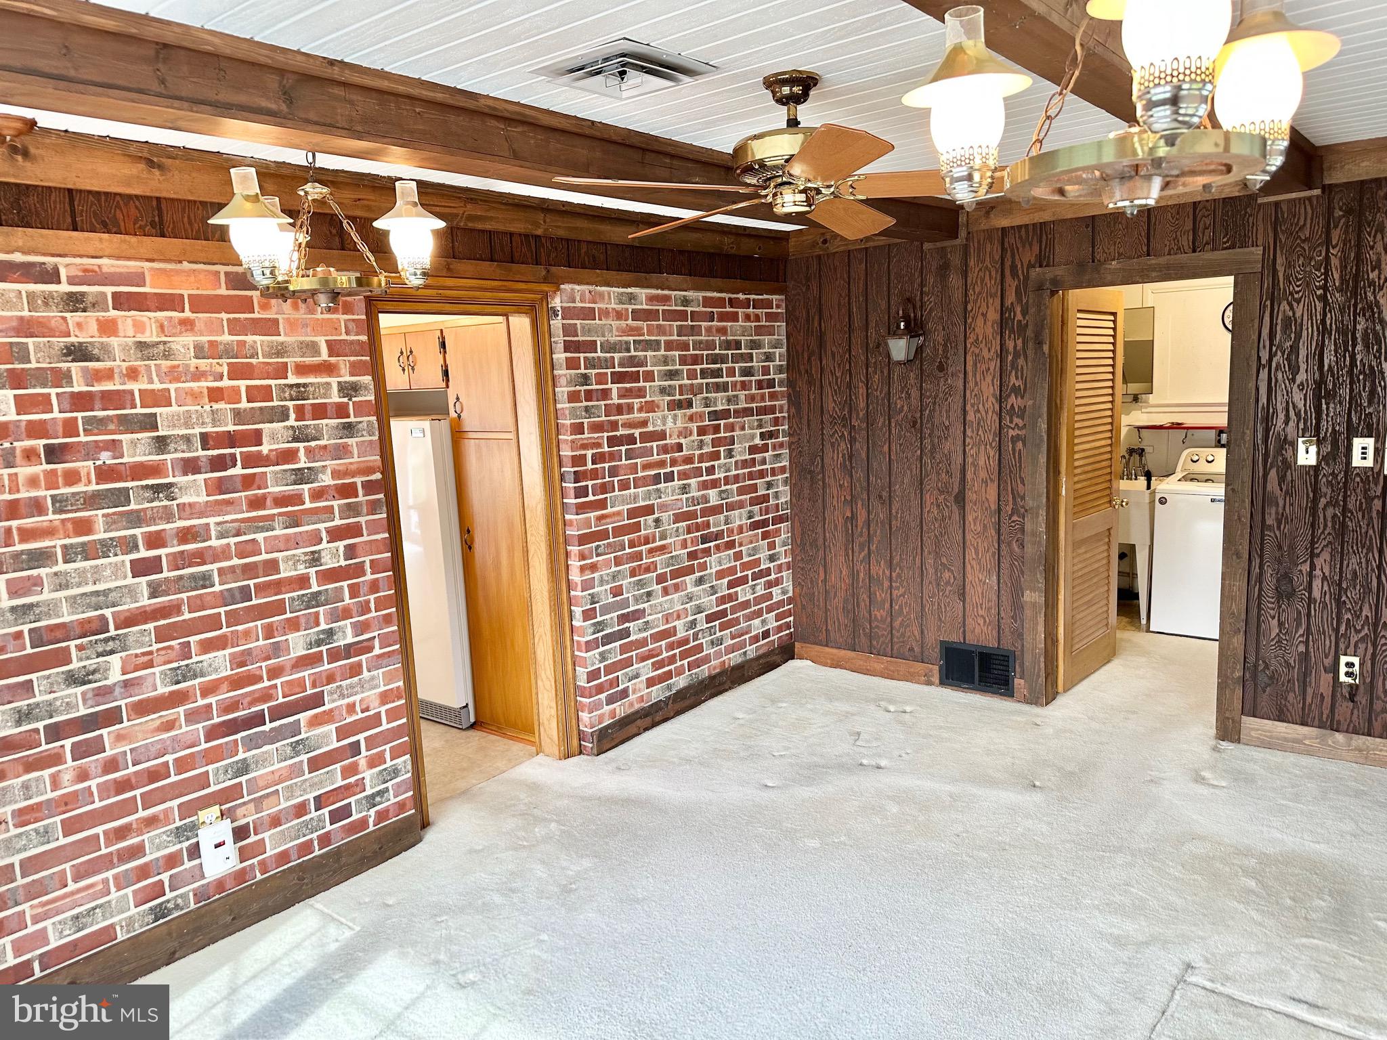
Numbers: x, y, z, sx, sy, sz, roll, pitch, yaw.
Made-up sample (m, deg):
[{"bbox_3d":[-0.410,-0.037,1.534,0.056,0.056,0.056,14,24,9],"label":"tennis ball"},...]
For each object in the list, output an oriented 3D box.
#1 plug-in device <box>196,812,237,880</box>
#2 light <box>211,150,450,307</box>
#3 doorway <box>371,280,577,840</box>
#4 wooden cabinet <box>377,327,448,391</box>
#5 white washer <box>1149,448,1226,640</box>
[{"bbox_3d":[-1.508,1.040,3.046,0.042,0.160,0.096,4,11,38],"label":"plug-in device"},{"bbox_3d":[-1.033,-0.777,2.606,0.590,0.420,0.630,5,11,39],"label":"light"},{"bbox_3d":[-0.920,0.107,3.987,0.160,2.120,0.920,4,11,38],"label":"doorway"},{"bbox_3d":[-1.291,-0.834,4.992,0.640,0.310,0.460,5,11,39],"label":"wooden cabinet"},{"bbox_3d":[3.296,0.135,5.934,0.690,1.100,0.680,5,11,39],"label":"white washer"}]

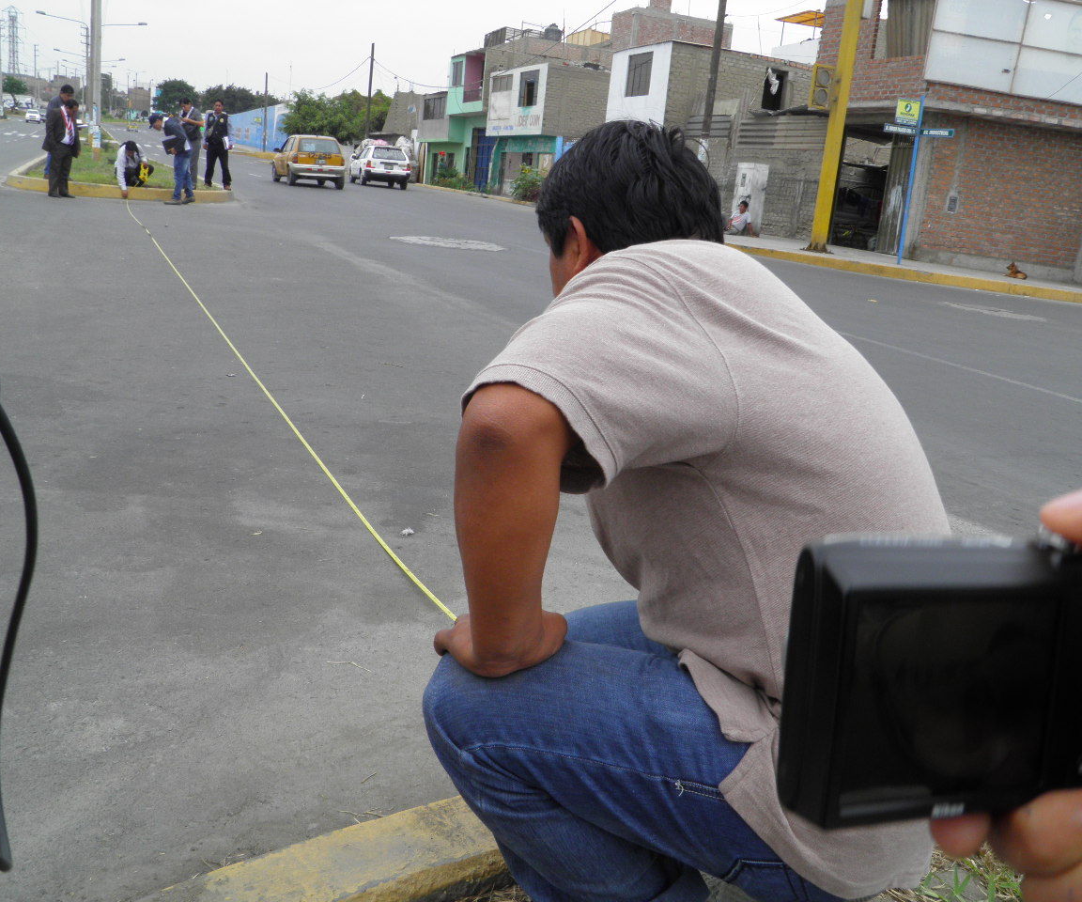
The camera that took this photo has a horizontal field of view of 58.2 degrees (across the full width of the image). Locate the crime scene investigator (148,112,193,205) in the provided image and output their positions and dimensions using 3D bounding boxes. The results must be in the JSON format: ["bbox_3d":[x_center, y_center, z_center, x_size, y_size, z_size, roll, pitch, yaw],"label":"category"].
[{"bbox_3d":[-6.654,-5.261,17.487,0.800,1.450,0.500,-3,19,-29],"label":"crime scene investigator"}]

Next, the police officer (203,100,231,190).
[{"bbox_3d":[-6.554,-6.193,19.699,0.520,1.670,0.360,0,17,-18],"label":"police officer"}]

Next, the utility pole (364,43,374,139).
[{"bbox_3d":[-8.948,-17.896,50.627,0.220,6.258,0.220,2,17,-11],"label":"utility pole"}]

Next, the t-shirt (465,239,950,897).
[{"bbox_3d":[0.216,0.117,1.146,0.370,0.650,0.460,-12,2,38],"label":"t-shirt"}]

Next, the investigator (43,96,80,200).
[{"bbox_3d":[-8.116,-5.153,16.492,0.420,1.600,0.500,9,17,11],"label":"investigator"}]

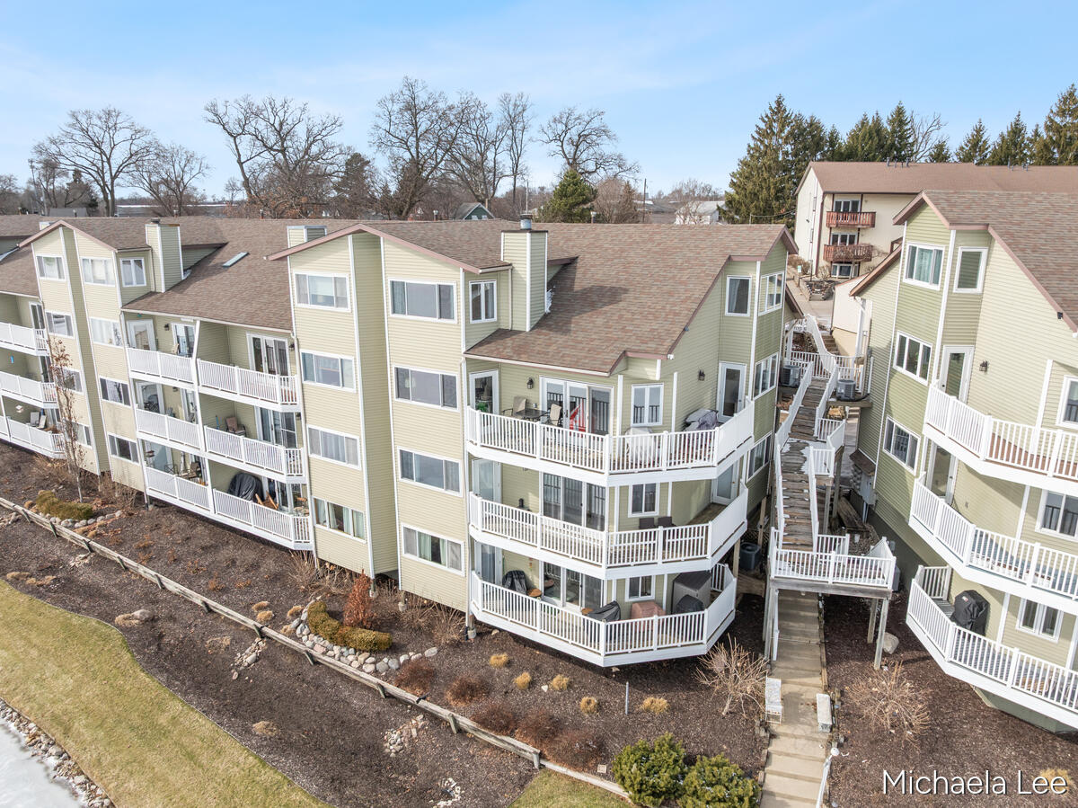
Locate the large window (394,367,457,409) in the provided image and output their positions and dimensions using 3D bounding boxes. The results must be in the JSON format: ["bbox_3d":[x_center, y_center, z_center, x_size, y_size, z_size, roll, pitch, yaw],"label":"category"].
[{"bbox_3d":[-3.604,-0.506,23.864,2.698,1.172,0.150,10,18,33],"label":"large window"}]

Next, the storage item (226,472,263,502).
[{"bbox_3d":[-12.551,3.764,32.049,1.250,1.720,0.900,10,18,33],"label":"storage item"}]

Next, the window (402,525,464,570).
[{"bbox_3d":[-3.585,4.926,25.304,2.698,1.172,0.150,10,18,33],"label":"window"}]

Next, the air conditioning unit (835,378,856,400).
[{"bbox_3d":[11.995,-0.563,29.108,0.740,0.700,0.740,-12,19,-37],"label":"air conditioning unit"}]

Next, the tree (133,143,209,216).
[{"bbox_3d":[-61.524,-35.517,127.168,12.400,17.000,12.000,0,15,0],"label":"tree"}]

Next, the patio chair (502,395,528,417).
[{"bbox_3d":[-0.815,0.488,23.826,0.620,1.170,0.700,9,17,31],"label":"patio chair"}]

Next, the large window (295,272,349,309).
[{"bbox_3d":[-7.453,-3.870,25.639,2.698,1.172,0.150,10,18,33],"label":"large window"}]

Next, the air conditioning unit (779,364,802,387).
[{"bbox_3d":[10.855,-1.196,32.066,0.720,0.800,0.720,9,17,33],"label":"air conditioning unit"}]

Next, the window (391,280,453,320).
[{"bbox_3d":[-3.614,-3.222,23.144,2.698,1.172,0.150,10,18,33],"label":"window"}]

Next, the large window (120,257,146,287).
[{"bbox_3d":[-18.048,-5.842,33.251,0.970,1.215,0.150,-9,17,-30],"label":"large window"}]

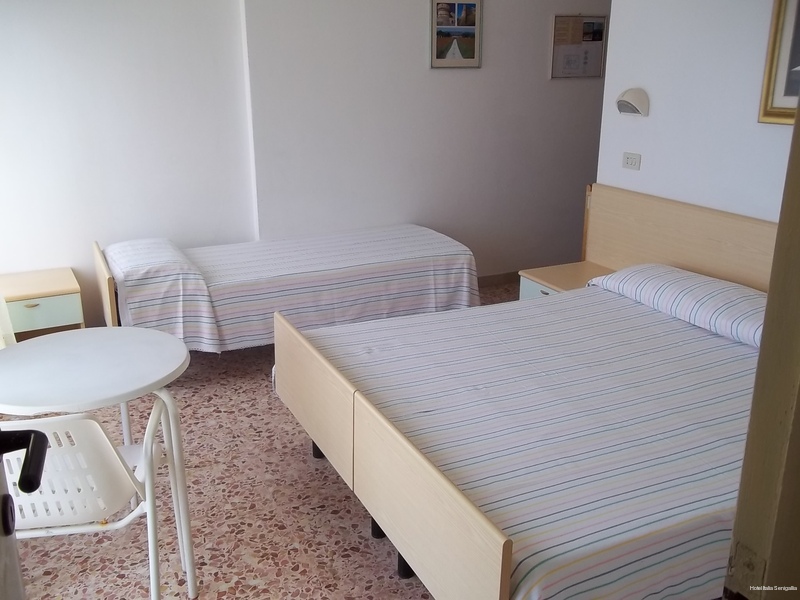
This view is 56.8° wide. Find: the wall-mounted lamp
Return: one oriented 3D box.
[{"bbox_3d":[1.144,-0.989,3.701,0.120,0.132,0.168,-9,20,-24],"label":"wall-mounted lamp"}]

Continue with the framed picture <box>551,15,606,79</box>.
[{"bbox_3d":[1.230,-1.741,5.096,0.440,0.402,0.025,-9,20,-24],"label":"framed picture"}]

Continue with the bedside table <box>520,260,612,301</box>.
[{"bbox_3d":[0.948,0.104,3.966,0.460,0.475,0.450,-9,20,-24],"label":"bedside table"}]

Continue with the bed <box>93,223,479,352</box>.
[{"bbox_3d":[-0.607,-0.049,4.196,1.970,0.635,0.880,-9,20,-24],"label":"bed"}]

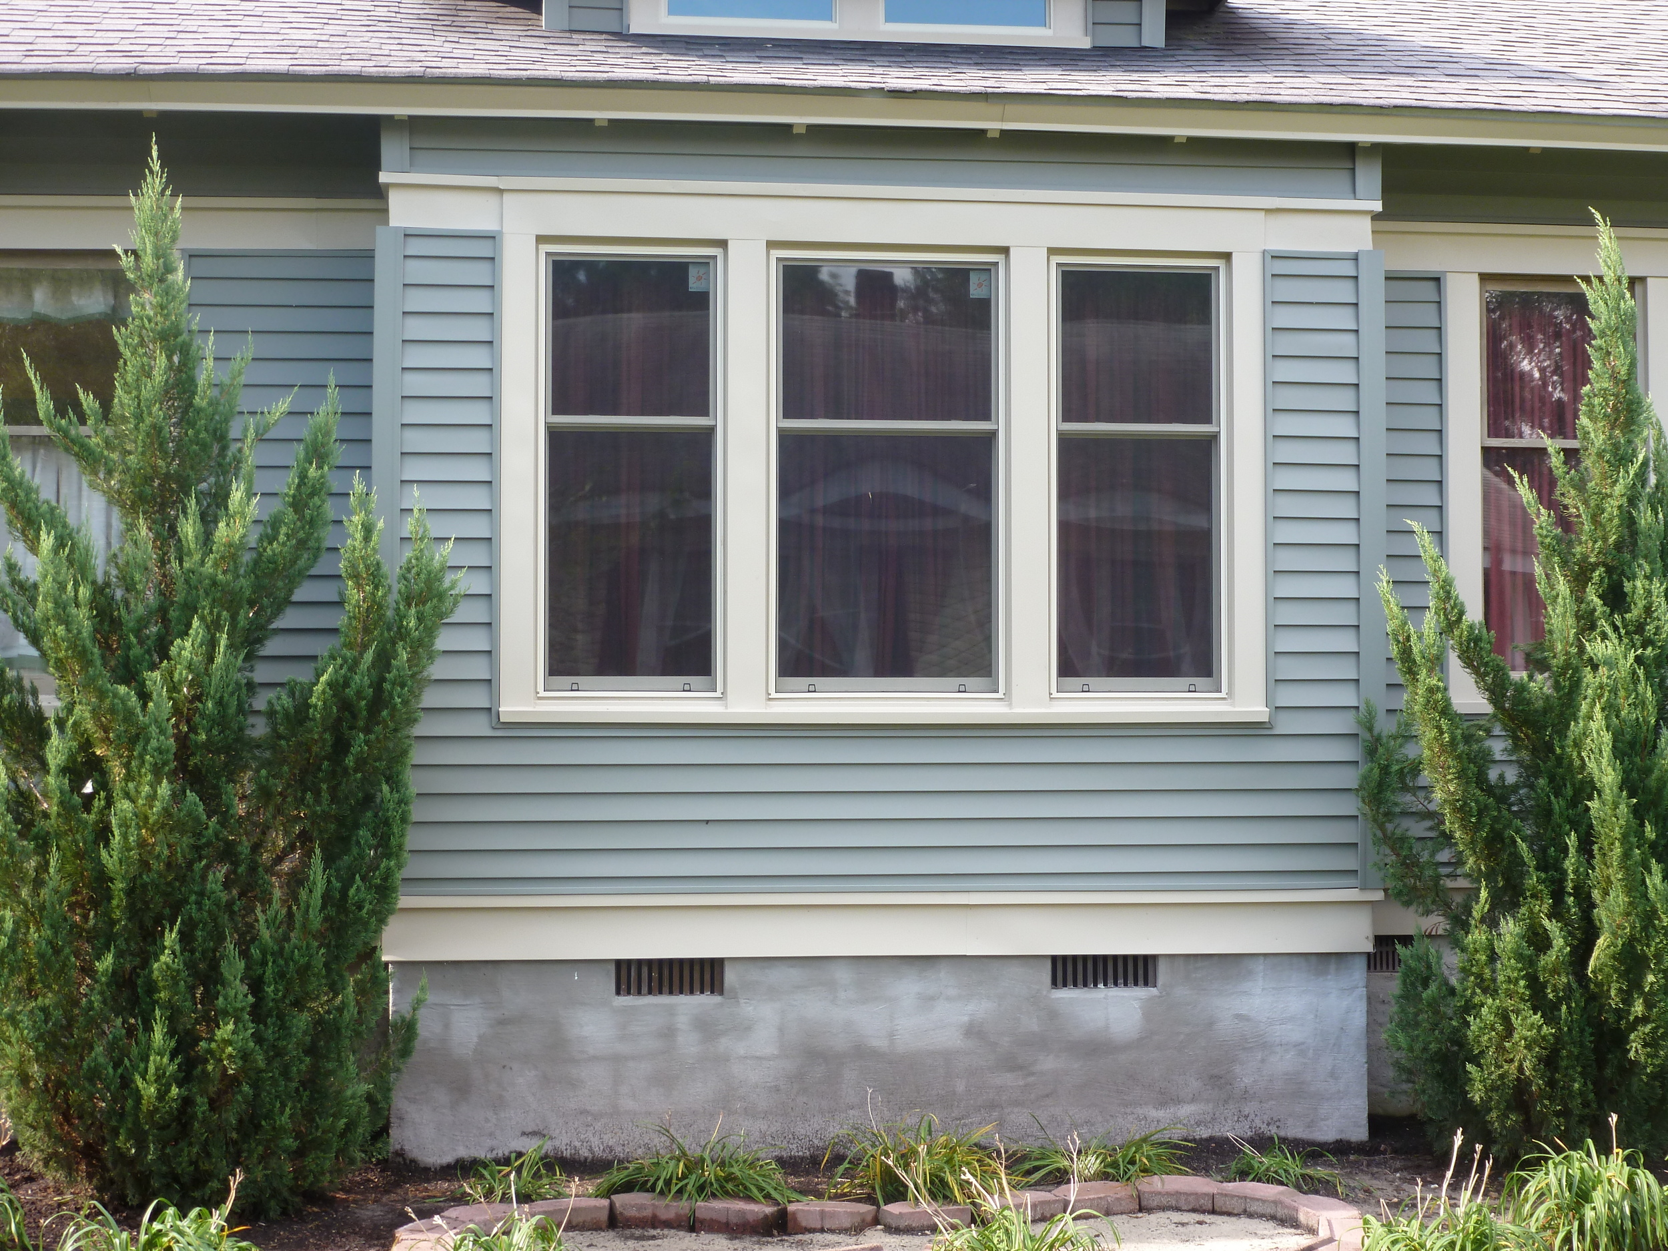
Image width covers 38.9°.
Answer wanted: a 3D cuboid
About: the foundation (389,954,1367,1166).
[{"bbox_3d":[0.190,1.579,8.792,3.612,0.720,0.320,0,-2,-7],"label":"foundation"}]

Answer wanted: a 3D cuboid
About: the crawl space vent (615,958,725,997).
[{"bbox_3d":[-0.594,1.274,8.570,0.396,0.132,0.050,0,-2,-7],"label":"crawl space vent"}]

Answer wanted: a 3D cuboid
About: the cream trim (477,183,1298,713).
[{"bbox_3d":[0.211,-0.614,8.684,2.878,1.949,0.100,0,-2,-7],"label":"cream trim"}]

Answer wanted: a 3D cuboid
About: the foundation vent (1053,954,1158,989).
[{"bbox_3d":[0.998,1.284,8.764,0.399,0.125,0.050,0,-2,-7],"label":"foundation vent"}]

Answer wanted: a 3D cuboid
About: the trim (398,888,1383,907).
[{"bbox_3d":[0.208,0.994,8.606,3.701,0.046,0.050,0,-2,-7],"label":"trim"}]

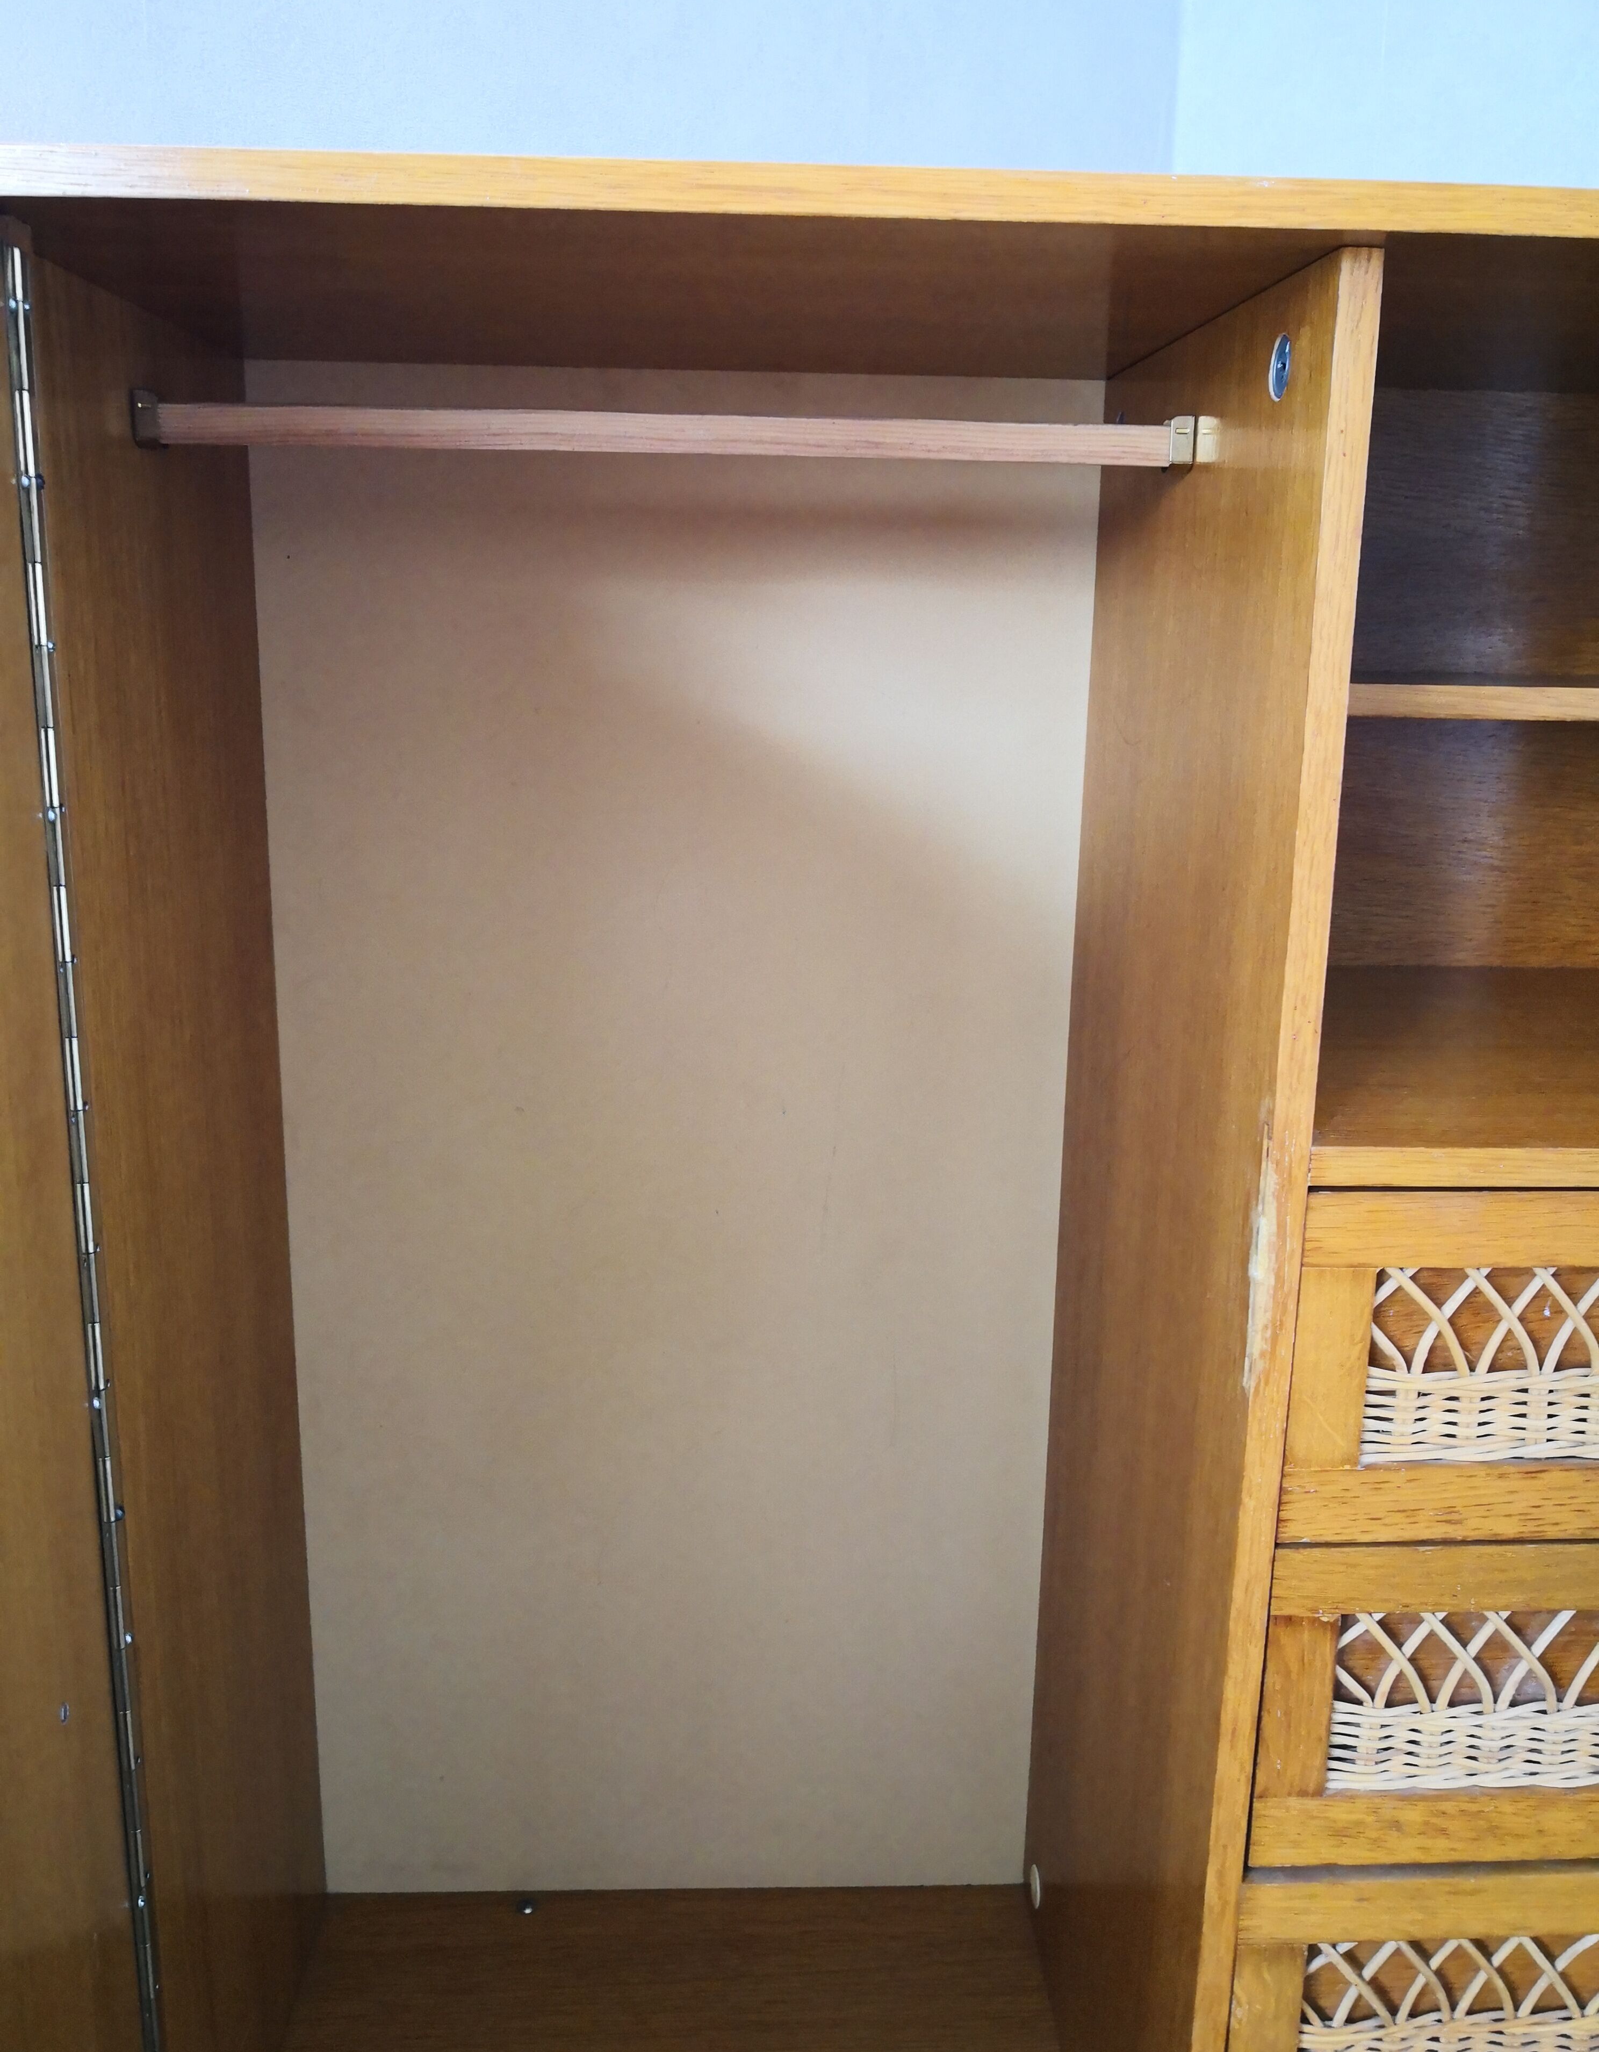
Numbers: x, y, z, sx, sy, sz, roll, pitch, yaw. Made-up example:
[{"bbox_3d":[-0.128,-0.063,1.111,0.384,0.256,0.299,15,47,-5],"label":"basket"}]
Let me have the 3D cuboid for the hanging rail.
[{"bbox_3d":[-0.058,-0.277,0.779,0.490,0.021,0.019,0,13,-3],"label":"hanging rail"}]

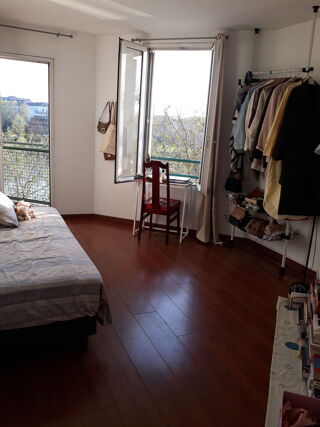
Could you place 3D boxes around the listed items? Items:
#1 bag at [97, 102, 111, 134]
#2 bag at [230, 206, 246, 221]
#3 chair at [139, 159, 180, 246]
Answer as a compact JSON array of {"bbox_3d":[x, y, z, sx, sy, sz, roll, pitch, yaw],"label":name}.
[{"bbox_3d":[-0.810,-1.372,4.793,0.205,0.455,0.075,7,12,16],"label":"bag"},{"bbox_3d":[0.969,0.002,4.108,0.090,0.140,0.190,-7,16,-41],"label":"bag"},{"bbox_3d":[0.017,-0.171,4.370,0.440,1.020,0.480,7,13,17],"label":"chair"}]

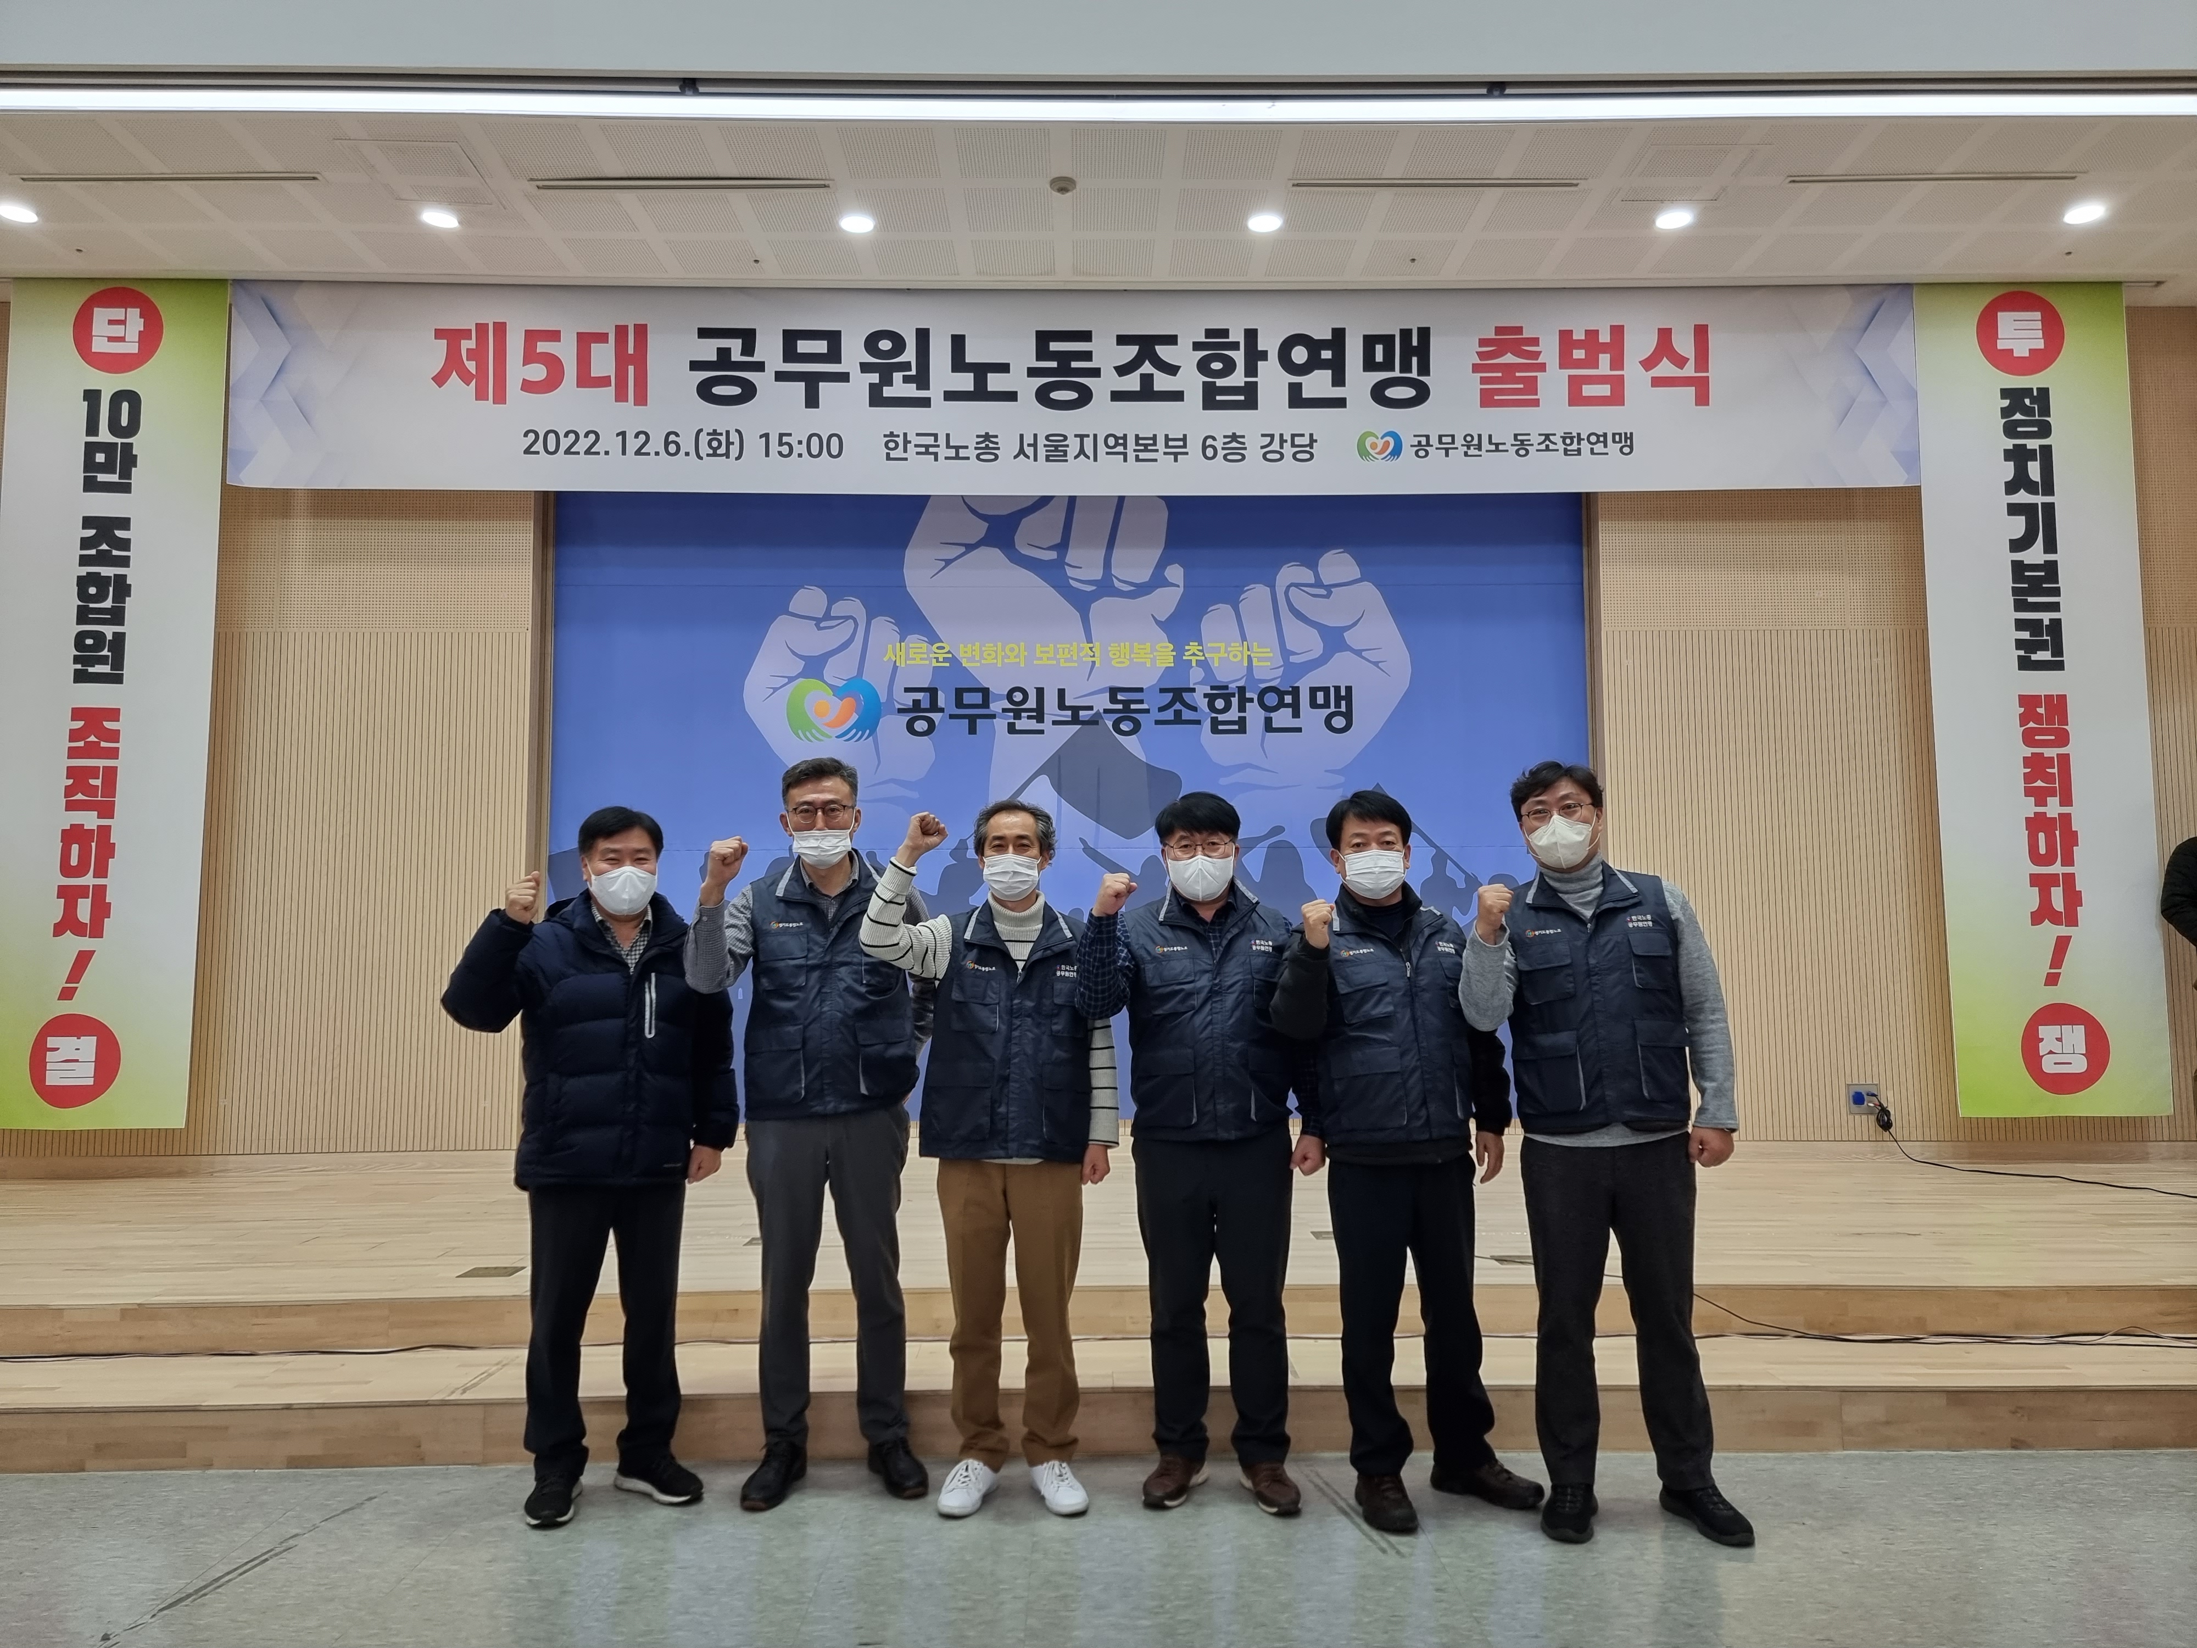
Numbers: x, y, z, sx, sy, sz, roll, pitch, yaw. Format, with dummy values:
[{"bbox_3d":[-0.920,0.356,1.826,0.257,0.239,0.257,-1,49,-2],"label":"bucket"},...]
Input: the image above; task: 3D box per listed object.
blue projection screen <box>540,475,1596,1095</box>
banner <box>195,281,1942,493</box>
[{"bbox_3d":[-0.120,-0.204,7.448,5.107,3.273,0.040,0,-5,-1],"label":"blue projection screen"},{"bbox_3d":[-0.072,-2.040,7.112,7.874,1.031,0.040,0,-5,-1],"label":"banner"}]

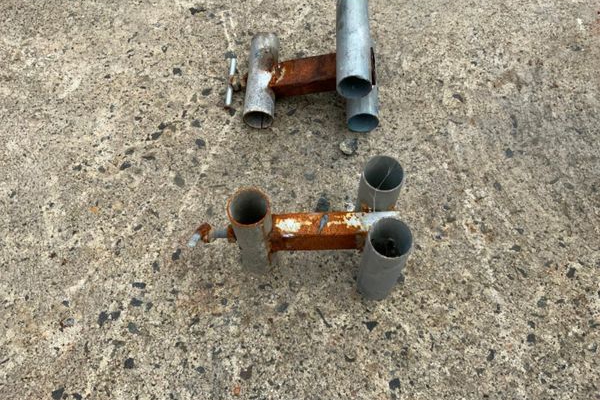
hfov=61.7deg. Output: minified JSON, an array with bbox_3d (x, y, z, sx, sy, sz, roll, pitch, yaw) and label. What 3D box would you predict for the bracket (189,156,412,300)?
[{"bbox_3d":[-0.008,0.044,0.647,0.274,0.166,0.132,-2,63,0],"label":"bracket"}]

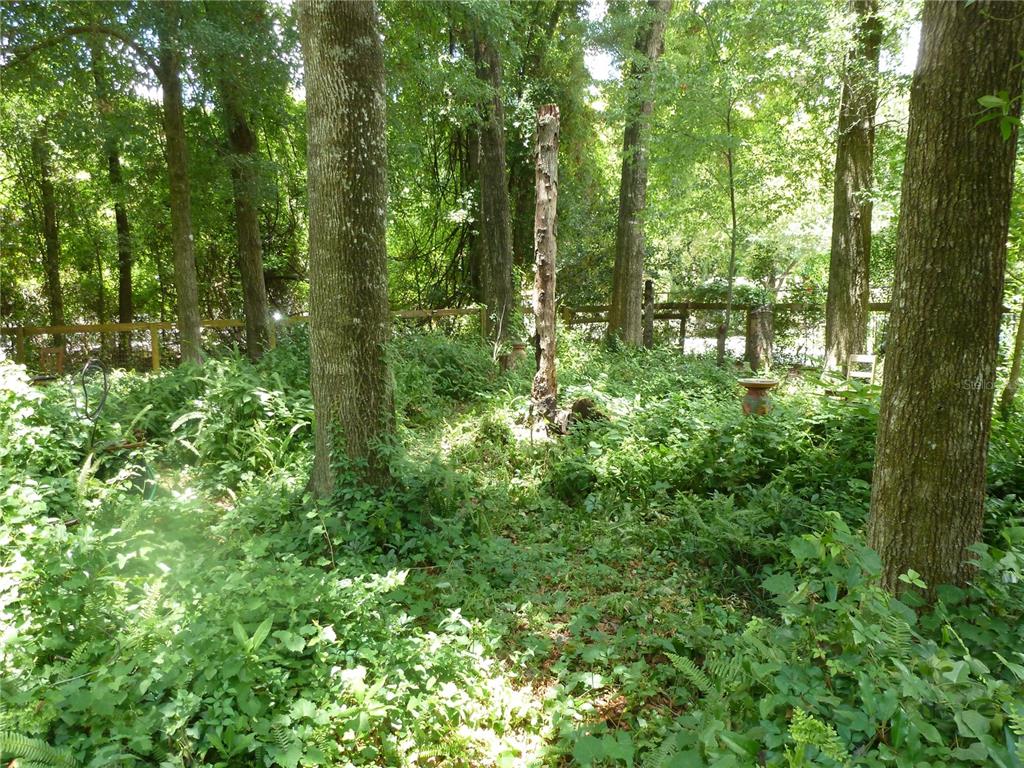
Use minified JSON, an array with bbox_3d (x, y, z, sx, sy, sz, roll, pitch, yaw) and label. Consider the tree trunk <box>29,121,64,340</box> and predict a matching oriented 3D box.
[{"bbox_3d":[-9.011,-2.767,13.800,0.300,4.250,0.300,0,9,0],"label":"tree trunk"}]

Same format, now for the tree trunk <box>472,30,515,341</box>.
[{"bbox_3d":[-0.291,-3.225,11.962,0.500,5.275,0.460,-2,8,0],"label":"tree trunk"}]

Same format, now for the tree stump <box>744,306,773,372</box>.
[{"bbox_3d":[3.945,-0.690,11.317,0.370,1.086,0.350,0,8,0],"label":"tree stump"}]

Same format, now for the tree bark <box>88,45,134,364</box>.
[{"bbox_3d":[-7.198,-3.235,12.870,0.270,5.650,0.250,0,8,0],"label":"tree bark"}]

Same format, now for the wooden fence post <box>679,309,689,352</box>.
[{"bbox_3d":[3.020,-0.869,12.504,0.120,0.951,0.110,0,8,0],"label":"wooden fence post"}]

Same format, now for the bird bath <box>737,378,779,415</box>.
[{"bbox_3d":[2.769,0.181,8.008,0.450,0.469,0.450,0,8,0],"label":"bird bath"}]

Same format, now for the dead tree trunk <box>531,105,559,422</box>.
[{"bbox_3d":[0.373,-1.257,7.800,0.270,3.468,0.260,0,8,0],"label":"dead tree trunk"}]

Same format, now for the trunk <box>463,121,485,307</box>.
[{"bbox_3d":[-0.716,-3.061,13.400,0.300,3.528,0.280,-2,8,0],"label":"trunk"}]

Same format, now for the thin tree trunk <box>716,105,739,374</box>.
[{"bbox_3d":[3.461,-2.338,11.383,0.200,4.277,0.170,-1,8,0],"label":"thin tree trunk"}]

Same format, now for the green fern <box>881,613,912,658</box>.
[{"bbox_3d":[1.528,1.004,2.822,0.130,0.186,0.120,0,8,0],"label":"green fern"}]

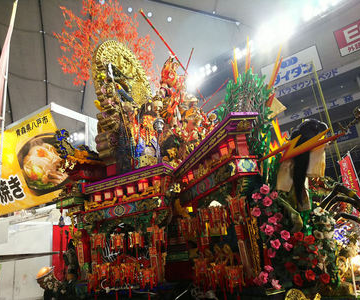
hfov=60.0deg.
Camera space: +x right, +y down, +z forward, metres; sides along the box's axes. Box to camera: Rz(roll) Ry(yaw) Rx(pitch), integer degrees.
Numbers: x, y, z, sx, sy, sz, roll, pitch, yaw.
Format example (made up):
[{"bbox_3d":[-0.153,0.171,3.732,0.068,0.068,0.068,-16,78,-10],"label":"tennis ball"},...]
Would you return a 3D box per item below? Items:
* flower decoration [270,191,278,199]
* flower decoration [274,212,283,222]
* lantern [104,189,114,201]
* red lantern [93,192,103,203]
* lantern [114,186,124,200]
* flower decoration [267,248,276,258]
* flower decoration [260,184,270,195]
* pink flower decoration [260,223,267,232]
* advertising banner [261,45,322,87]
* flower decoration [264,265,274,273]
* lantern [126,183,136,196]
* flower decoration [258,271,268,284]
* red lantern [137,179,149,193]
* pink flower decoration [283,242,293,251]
[{"bbox_3d":[1.000,0.471,3.300,0.085,0.085,0.065,-11,-19,15],"label":"flower decoration"},{"bbox_3d":[1.042,0.714,3.300,0.085,0.095,0.065,-11,-19,15],"label":"flower decoration"},{"bbox_3d":[-1.375,0.869,6.050,0.165,0.235,0.165,-12,-16,8],"label":"lantern"},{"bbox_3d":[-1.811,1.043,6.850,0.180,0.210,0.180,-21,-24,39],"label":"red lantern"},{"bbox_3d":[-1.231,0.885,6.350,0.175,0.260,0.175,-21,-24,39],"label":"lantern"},{"bbox_3d":[1.216,1.367,4.120,0.118,0.115,0.100,-12,-16,8],"label":"flower decoration"},{"bbox_3d":[1.115,0.516,4.080,0.122,0.125,0.100,-12,-16,8],"label":"flower decoration"},{"bbox_3d":[1.119,1.030,4.120,0.118,0.115,0.100,-12,-16,8],"label":"pink flower decoration"},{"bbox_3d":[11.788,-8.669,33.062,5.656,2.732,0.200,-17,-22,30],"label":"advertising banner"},{"bbox_3d":[1.162,1.538,4.050,0.118,0.100,0.095,-12,-16,8],"label":"flower decoration"},{"bbox_3d":[-0.913,0.744,5.850,0.165,0.240,0.165,-12,-16,8],"label":"lantern"},{"bbox_3d":[0.816,1.246,3.050,0.095,0.115,0.075,-9,-19,11],"label":"flower decoration"},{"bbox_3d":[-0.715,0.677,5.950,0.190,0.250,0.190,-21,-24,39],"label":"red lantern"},{"bbox_3d":[1.402,1.259,4.050,0.120,0.105,0.095,-12,-16,8],"label":"pink flower decoration"}]

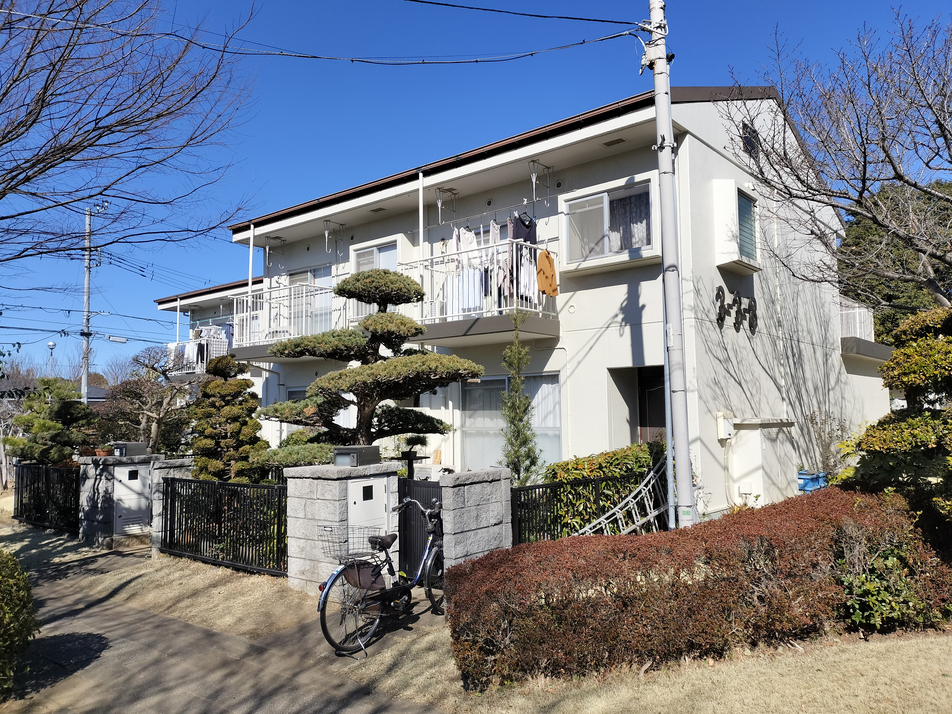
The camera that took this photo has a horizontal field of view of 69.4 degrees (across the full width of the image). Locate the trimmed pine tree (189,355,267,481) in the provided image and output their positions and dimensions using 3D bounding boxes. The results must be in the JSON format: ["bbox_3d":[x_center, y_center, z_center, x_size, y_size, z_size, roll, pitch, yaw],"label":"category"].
[{"bbox_3d":[-3.220,1.248,9.067,1.050,2.500,1.050,-4,-5,41],"label":"trimmed pine tree"}]

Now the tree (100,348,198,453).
[{"bbox_3d":[-5.631,1.293,12.079,1.850,3.050,1.800,-4,-5,41],"label":"tree"}]

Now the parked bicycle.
[{"bbox_3d":[-0.609,1.697,5.598,0.580,1.070,1.800,-3,-5,36],"label":"parked bicycle"}]

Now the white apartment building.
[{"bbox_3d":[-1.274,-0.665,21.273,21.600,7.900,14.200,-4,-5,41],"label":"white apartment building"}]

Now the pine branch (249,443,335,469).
[{"bbox_3d":[-2.074,1.132,7.900,1.100,0.300,0.750,1,-4,-15],"label":"pine branch"}]

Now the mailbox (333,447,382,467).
[{"bbox_3d":[-1.204,1.002,6.946,0.370,0.170,0.270,-4,-5,41],"label":"mailbox"}]

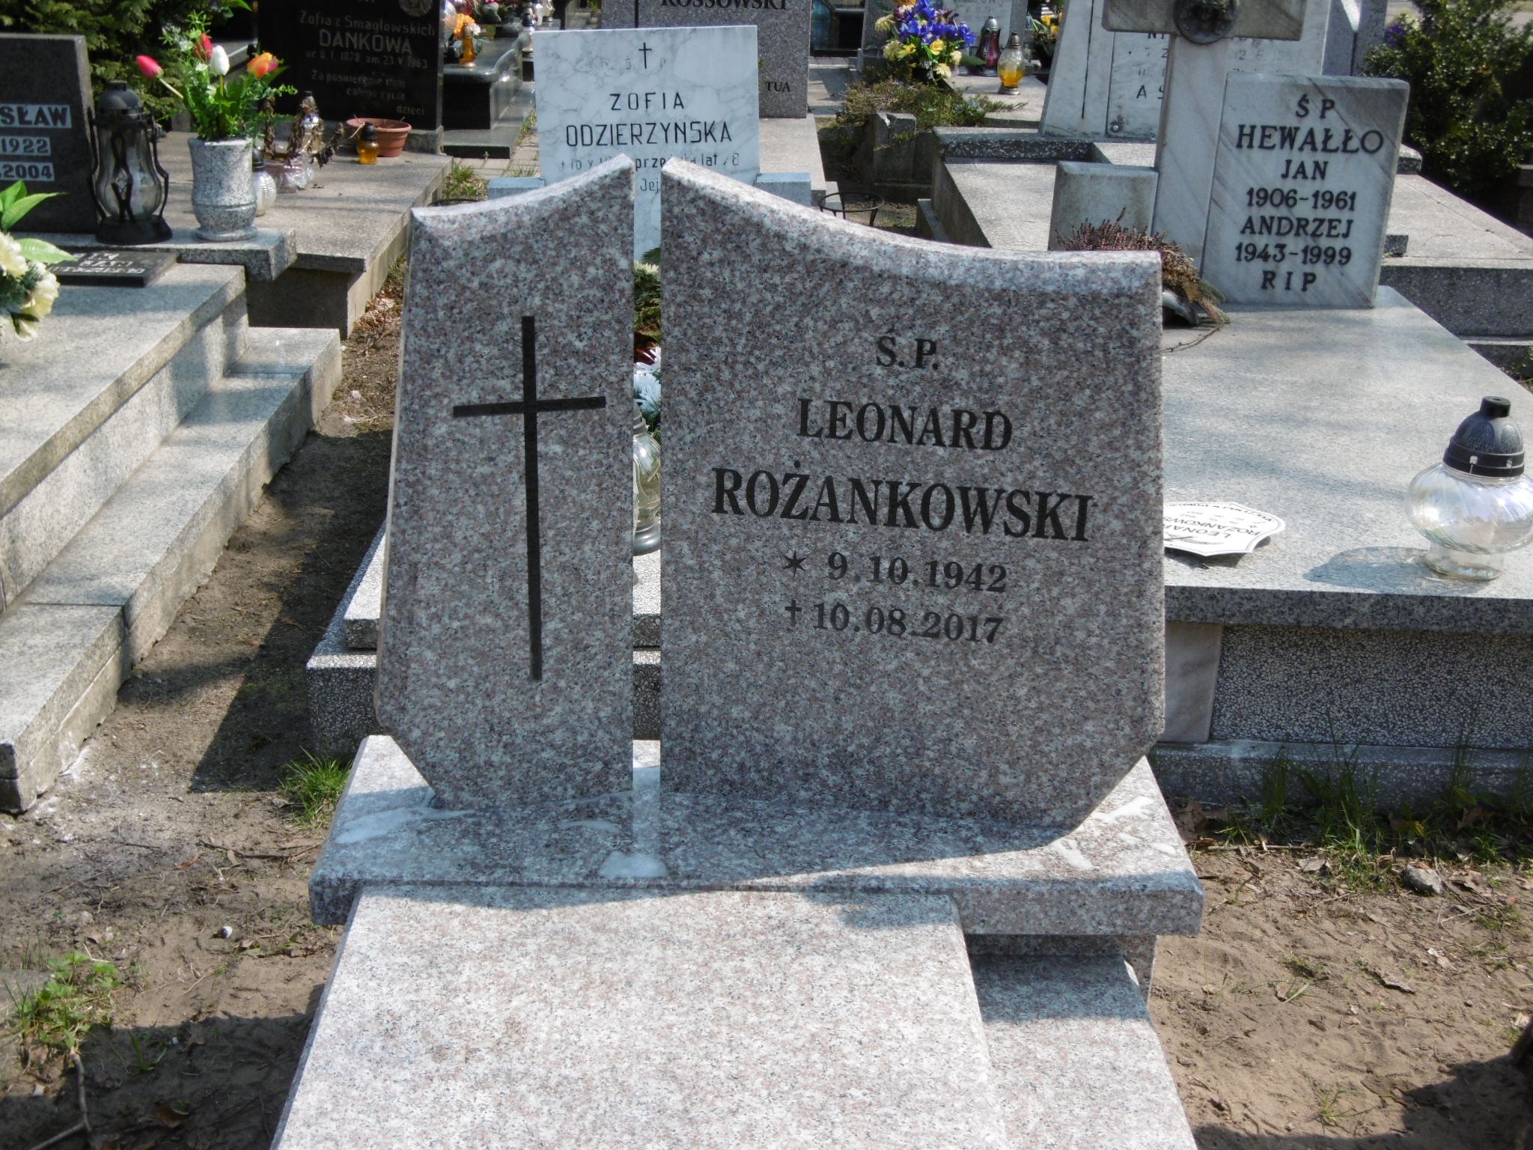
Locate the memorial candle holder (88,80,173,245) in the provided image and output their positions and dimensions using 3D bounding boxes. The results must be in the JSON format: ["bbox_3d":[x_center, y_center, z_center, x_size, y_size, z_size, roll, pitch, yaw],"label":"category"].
[{"bbox_3d":[-1.469,-0.953,4.400,0.180,0.350,0.180,1,24,0],"label":"memorial candle holder"}]

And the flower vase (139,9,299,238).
[{"bbox_3d":[-1.283,-1.045,4.450,0.340,0.500,0.280,1,24,0],"label":"flower vase"}]

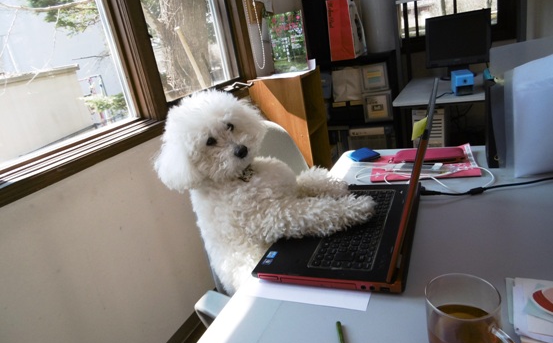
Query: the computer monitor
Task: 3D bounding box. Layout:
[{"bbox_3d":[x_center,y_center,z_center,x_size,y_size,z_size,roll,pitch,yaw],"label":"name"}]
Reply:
[{"bbox_3d":[1.056,-0.726,2.232,0.335,0.365,0.180,-1,22,26],"label":"computer monitor"}]

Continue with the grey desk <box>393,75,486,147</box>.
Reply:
[{"bbox_3d":[1.095,-0.173,2.227,0.660,0.670,0.670,-1,22,26],"label":"grey desk"}]

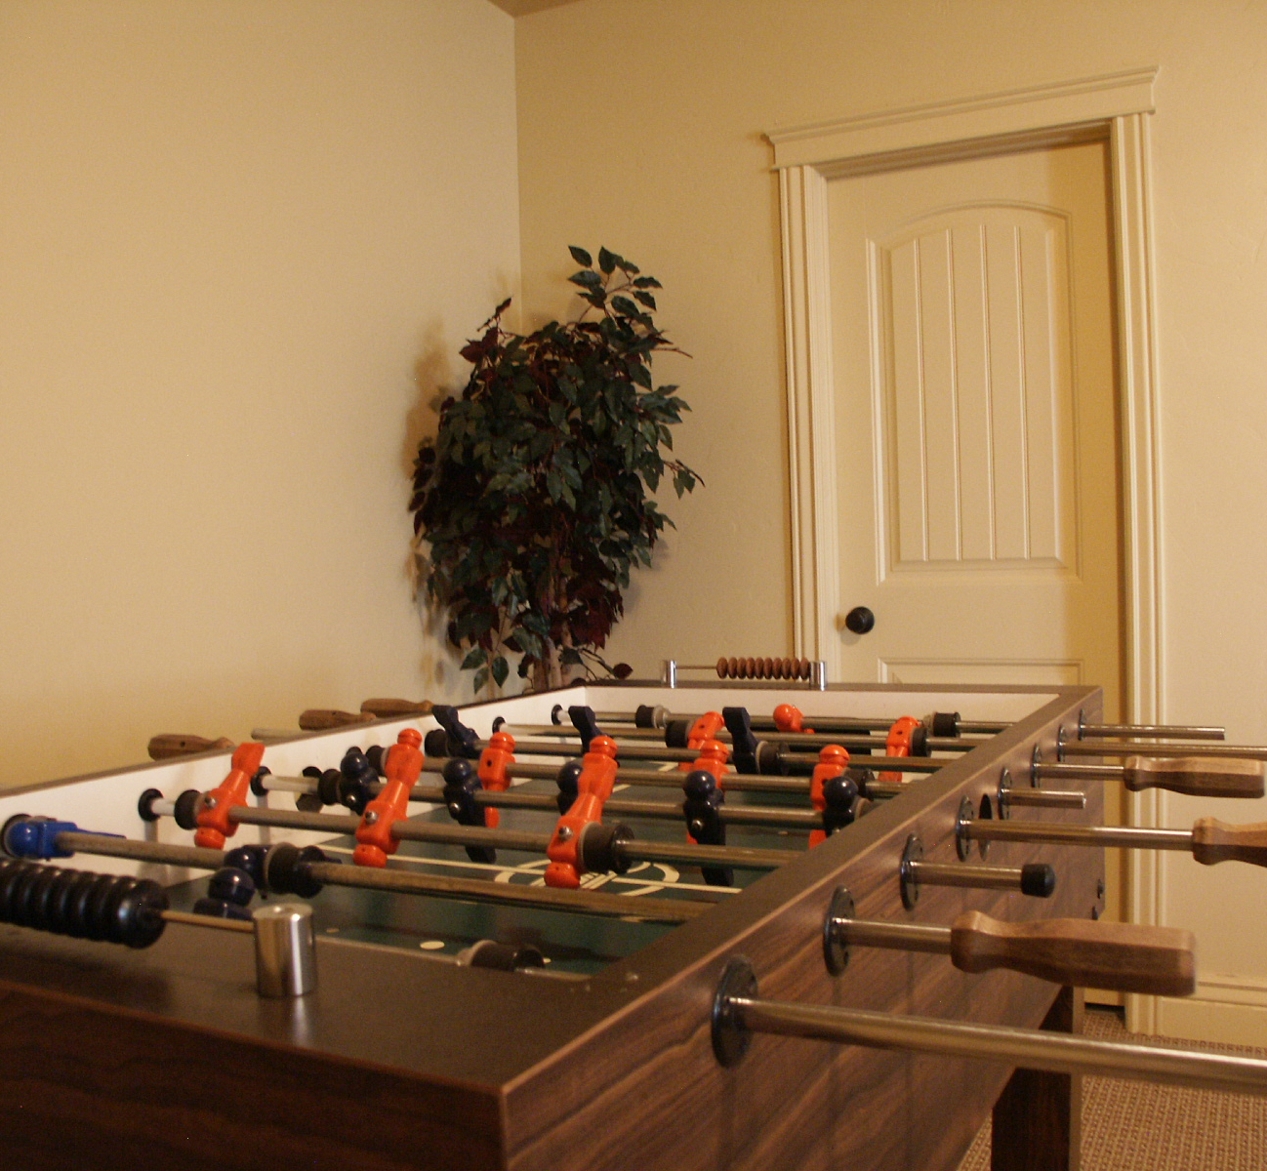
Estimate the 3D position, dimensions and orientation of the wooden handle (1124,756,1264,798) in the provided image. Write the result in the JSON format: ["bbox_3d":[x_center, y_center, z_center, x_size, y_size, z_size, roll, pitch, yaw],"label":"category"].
[{"bbox_3d":[0.529,0.180,1.193,0.126,0.036,0.036,-3,0,30],"label":"wooden handle"}]

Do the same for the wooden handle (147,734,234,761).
[{"bbox_3d":[-0.575,0.213,1.635,0.128,0.036,0.036,-1,1,29],"label":"wooden handle"}]

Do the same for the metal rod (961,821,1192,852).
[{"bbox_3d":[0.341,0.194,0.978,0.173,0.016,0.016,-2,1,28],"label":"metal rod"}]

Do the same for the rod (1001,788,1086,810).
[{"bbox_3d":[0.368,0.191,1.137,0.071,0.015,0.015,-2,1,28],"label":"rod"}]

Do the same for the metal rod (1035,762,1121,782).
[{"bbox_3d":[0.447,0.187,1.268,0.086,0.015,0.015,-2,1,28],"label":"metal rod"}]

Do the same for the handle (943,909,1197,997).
[{"bbox_3d":[0.237,0.200,0.686,0.129,0.036,0.036,-2,1,28],"label":"handle"}]

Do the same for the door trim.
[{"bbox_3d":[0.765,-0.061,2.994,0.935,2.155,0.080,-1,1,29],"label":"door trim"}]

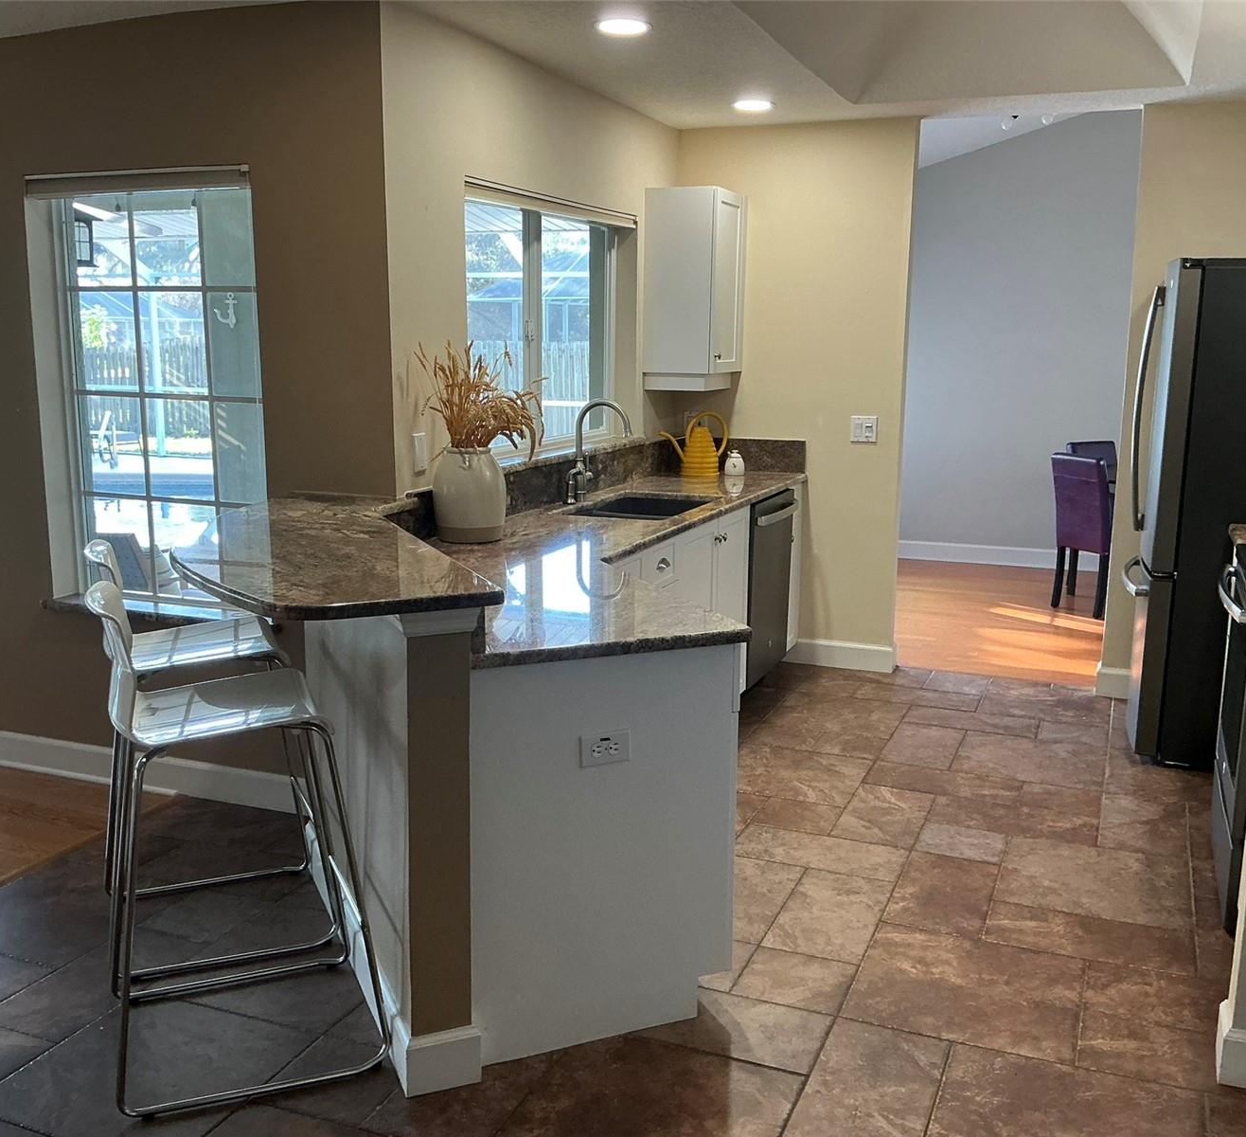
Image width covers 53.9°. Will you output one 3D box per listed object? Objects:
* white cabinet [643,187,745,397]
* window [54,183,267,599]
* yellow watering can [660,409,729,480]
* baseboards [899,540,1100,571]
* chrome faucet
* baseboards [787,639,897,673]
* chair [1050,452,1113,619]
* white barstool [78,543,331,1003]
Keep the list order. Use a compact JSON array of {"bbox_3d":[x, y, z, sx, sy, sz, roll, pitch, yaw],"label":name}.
[{"bbox_3d":[0.323,-1.245,5.531,0.325,0.869,0.409,5,11,22],"label":"white cabinet"},{"bbox_3d":[-1.469,-0.540,3.945,0.880,1.330,0.100,5,11,22],"label":"window"},{"bbox_3d":[0.329,-0.583,5.665,0.310,0.300,0.180,0,10,-6],"label":"yellow watering can"},{"bbox_3d":[2.607,-0.084,8.537,1.360,0.130,0.020,5,11,22],"label":"baseboards"},{"bbox_3d":[-0.080,-0.427,4.530,0.215,0.380,0.170,5,11,22],"label":"chrome faucet"},{"bbox_3d":[1.010,0.405,5.750,0.520,0.117,0.018,5,11,22],"label":"baseboards"},{"bbox_3d":[2.805,-0.209,7.035,0.520,0.910,0.410,-5,11,-27],"label":"chair"},{"bbox_3d":[-1.026,0.427,3.042,0.525,0.985,0.470,-4,11,-23],"label":"white barstool"}]

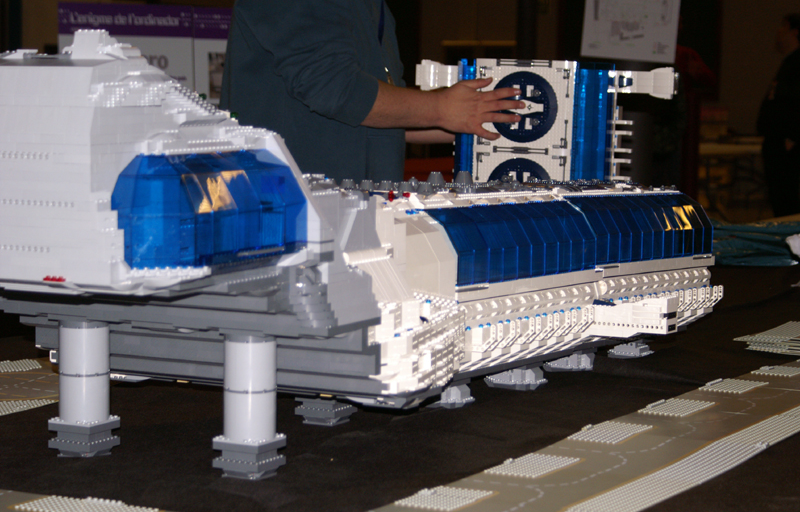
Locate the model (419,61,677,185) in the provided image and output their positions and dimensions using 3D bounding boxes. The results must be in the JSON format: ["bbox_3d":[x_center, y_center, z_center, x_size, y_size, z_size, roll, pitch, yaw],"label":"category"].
[{"bbox_3d":[0.308,-0.190,4.568,0.610,0.514,0.240,4,6,19],"label":"model"}]

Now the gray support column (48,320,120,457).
[{"bbox_3d":[-0.398,0.165,2.516,0.064,0.174,0.064,4,6,28],"label":"gray support column"}]

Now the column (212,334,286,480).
[{"bbox_3d":[-0.181,0.179,2.407,0.064,0.174,0.064,4,6,28],"label":"column"}]

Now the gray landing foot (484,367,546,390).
[{"bbox_3d":[0.182,0.184,3.118,0.096,0.038,0.096,4,6,28],"label":"gray landing foot"}]

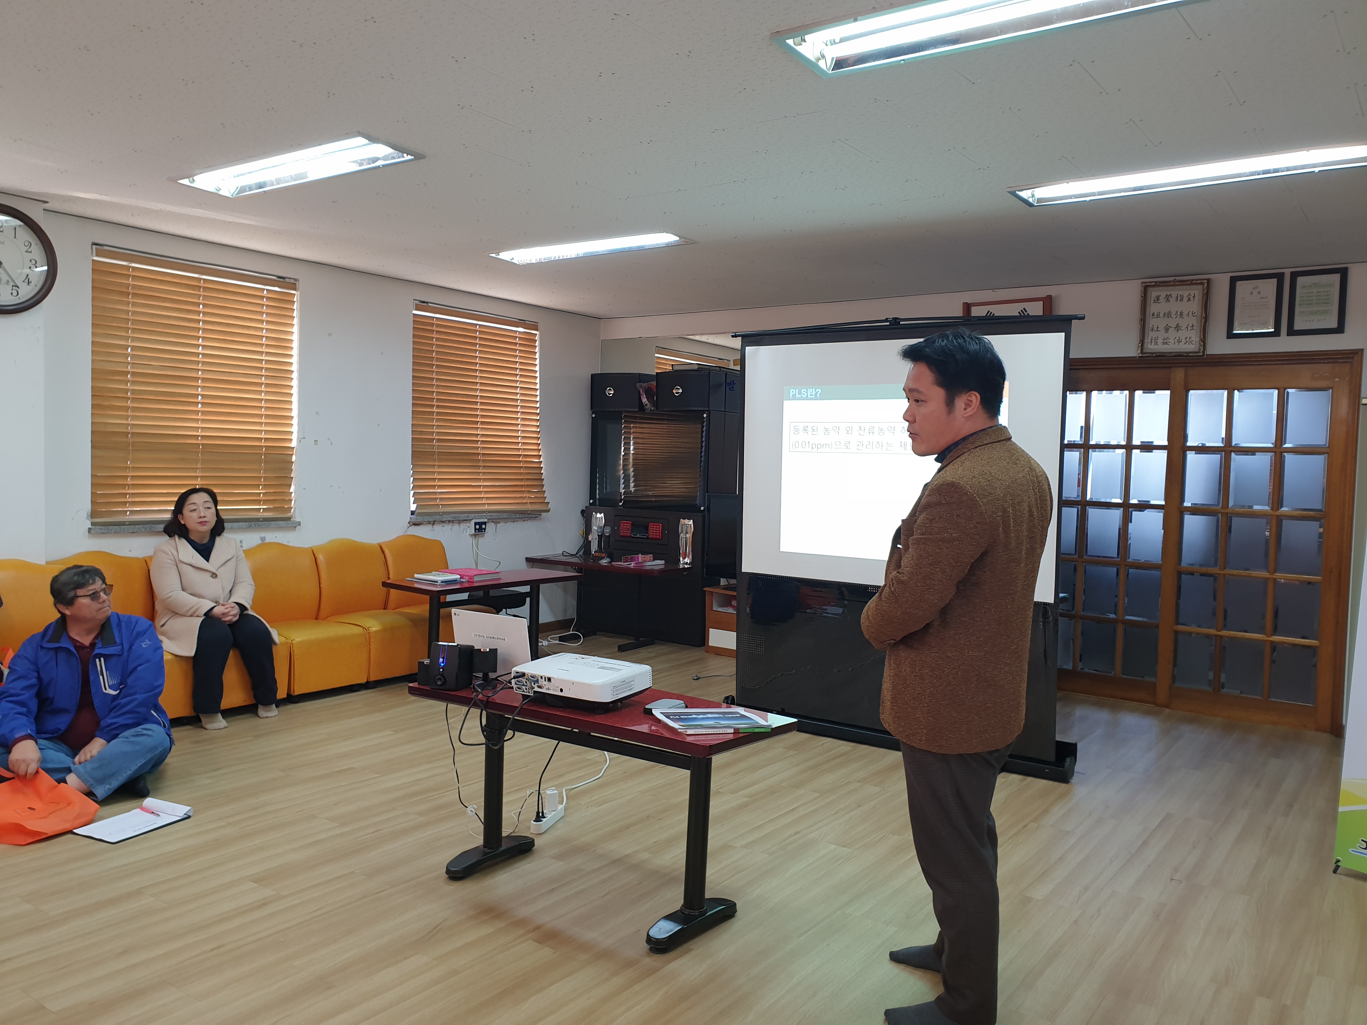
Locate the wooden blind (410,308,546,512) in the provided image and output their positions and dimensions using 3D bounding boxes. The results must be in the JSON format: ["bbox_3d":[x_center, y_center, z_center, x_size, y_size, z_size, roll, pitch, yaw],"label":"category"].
[{"bbox_3d":[-1.462,-0.718,7.510,0.130,1.435,1.283,3,3,35],"label":"wooden blind"}]

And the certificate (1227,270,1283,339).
[{"bbox_3d":[3.218,-1.156,5.776,0.265,0.352,0.030,3,3,35],"label":"certificate"}]

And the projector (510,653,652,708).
[{"bbox_3d":[-0.325,0.539,3.255,0.360,0.100,0.295,3,3,29],"label":"projector"}]

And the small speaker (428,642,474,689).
[{"bbox_3d":[-0.746,0.490,3.344,0.104,0.148,0.130,2,3,17],"label":"small speaker"}]

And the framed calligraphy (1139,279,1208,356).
[{"bbox_3d":[2.869,-1.145,6.020,0.360,0.444,0.035,3,3,35],"label":"framed calligraphy"}]

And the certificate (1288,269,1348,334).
[{"bbox_3d":[3.417,-1.139,5.538,0.265,0.350,0.025,3,3,35],"label":"certificate"}]

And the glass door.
[{"bbox_3d":[2.930,0.128,6.113,1.794,2.098,0.130,3,3,35],"label":"glass door"}]

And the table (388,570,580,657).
[{"bbox_3d":[-1.199,0.730,6.322,0.462,0.649,1.201,3,3,35],"label":"table"}]

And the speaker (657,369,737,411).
[{"bbox_3d":[0.095,-0.905,7.786,0.490,0.283,0.340,3,3,35],"label":"speaker"}]

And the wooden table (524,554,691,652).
[{"bbox_3d":[-0.553,0.675,7.655,1.200,0.620,0.450,3,3,32],"label":"wooden table"}]

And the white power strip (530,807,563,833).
[{"bbox_3d":[-0.516,1.168,3.912,0.047,0.040,0.225,2,3,15],"label":"white power strip"}]

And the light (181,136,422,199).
[{"bbox_3d":[-1.598,-1.417,4.167,1.255,0.070,0.320,3,3,35],"label":"light"}]

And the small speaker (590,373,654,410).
[{"bbox_3d":[-0.480,-0.947,8.155,0.482,0.293,0.220,3,3,35],"label":"small speaker"}]

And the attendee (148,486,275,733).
[{"bbox_3d":[-2.430,0.473,5.459,0.662,1.173,0.580,4,4,43],"label":"attendee"}]

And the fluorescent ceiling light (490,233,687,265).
[{"bbox_3d":[-0.525,-1.463,5.611,1.255,0.070,0.320,3,3,35],"label":"fluorescent ceiling light"}]

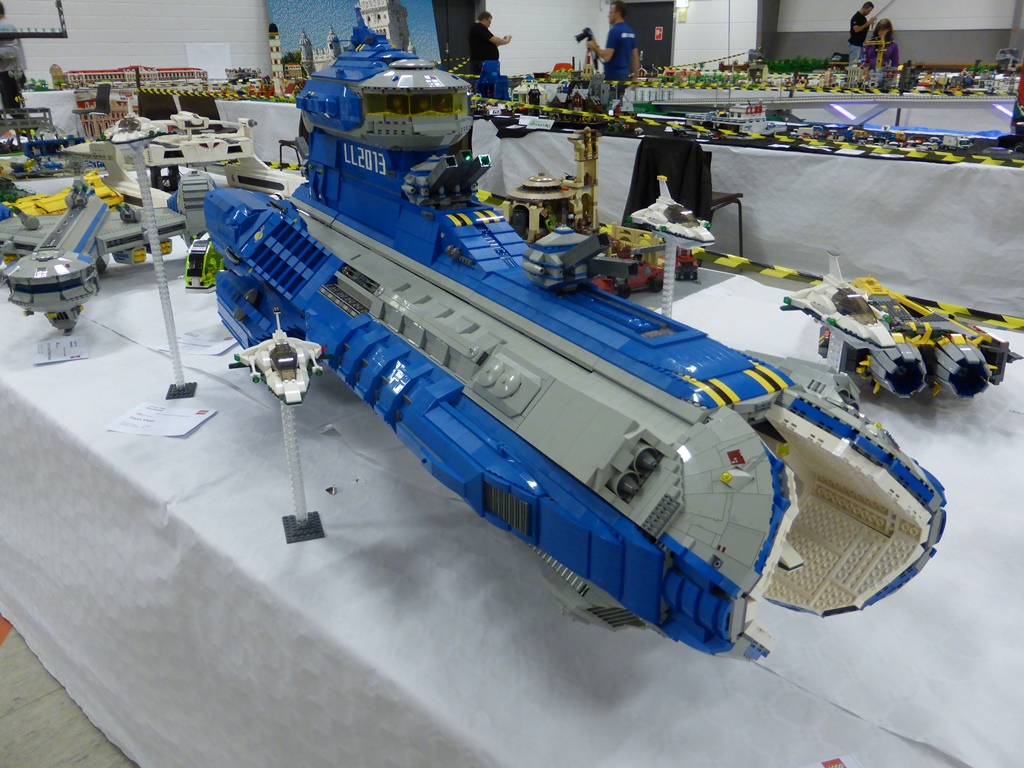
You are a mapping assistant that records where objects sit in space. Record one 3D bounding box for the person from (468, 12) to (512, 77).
[{"bbox_3d":[-0.292,-4.296,11.316,0.600,1.768,0.520,1,23,3],"label":"person"}]

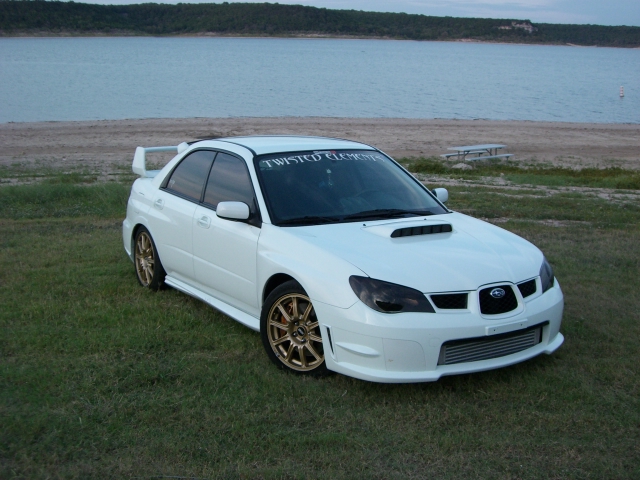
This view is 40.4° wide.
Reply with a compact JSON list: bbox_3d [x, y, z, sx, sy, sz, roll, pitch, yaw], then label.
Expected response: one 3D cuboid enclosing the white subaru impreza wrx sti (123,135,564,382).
[{"bbox_3d":[-0.132,-0.083,6.790,1.780,1.410,4.460,-6,13,-31],"label":"white subaru impreza wrx sti"}]

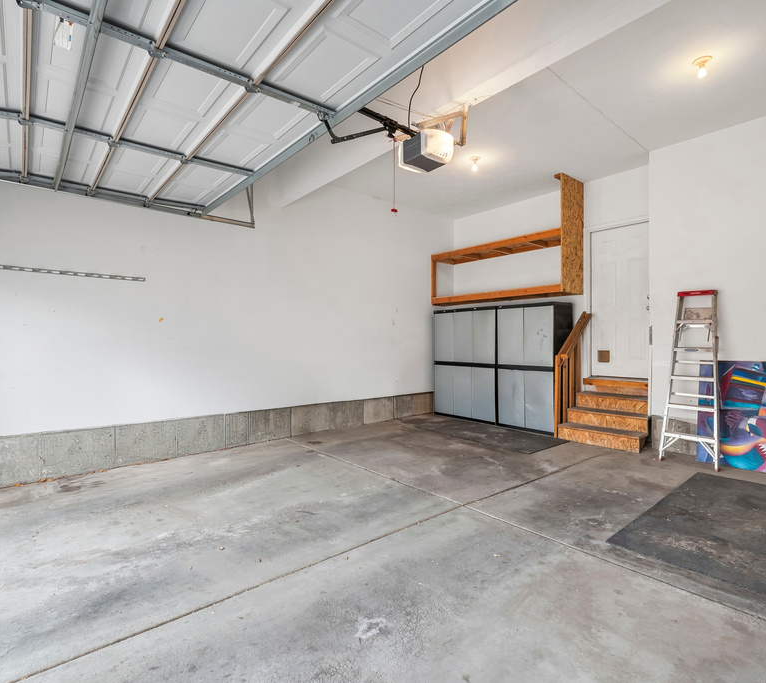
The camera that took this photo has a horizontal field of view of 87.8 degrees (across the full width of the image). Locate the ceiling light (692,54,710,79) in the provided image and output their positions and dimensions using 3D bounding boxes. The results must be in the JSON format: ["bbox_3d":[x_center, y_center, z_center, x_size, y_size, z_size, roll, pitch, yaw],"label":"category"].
[{"bbox_3d":[2.575,-2.205,3.213,0.125,0.160,0.125,0,0,-42],"label":"ceiling light"}]

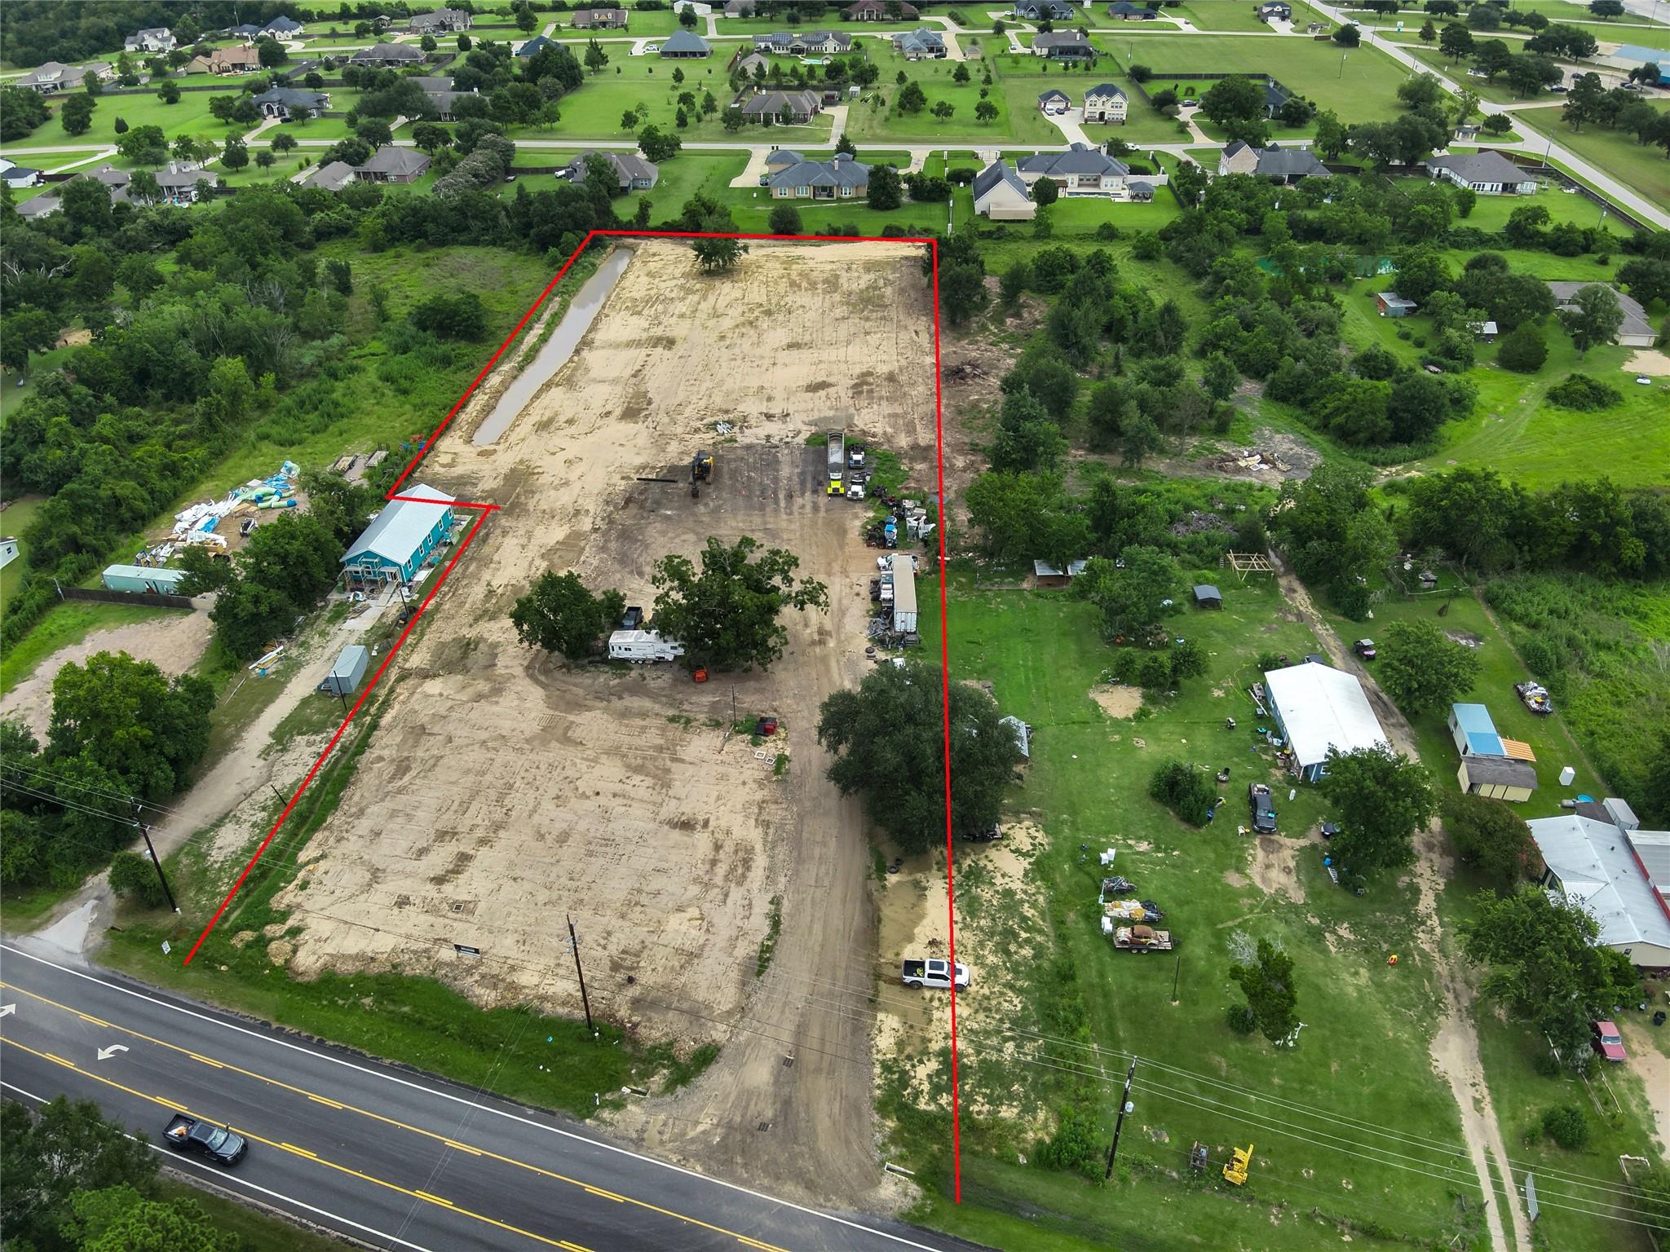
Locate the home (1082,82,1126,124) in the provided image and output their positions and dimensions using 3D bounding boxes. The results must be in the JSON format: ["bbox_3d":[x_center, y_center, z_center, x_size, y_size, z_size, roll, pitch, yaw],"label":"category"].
[{"bbox_3d":[86.470,-166.490,368.210,12.800,10.600,11.000,4,36,7],"label":"home"}]

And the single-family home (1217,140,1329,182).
[{"bbox_3d":[113.900,-120.630,301.050,24.480,8.030,17.620,1,35,2],"label":"single-family home"}]

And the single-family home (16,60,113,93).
[{"bbox_3d":[-299.450,-214.850,449.560,30.000,8.700,16.000,-18,38,-22],"label":"single-family home"}]

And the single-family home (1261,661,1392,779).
[{"bbox_3d":[53.450,10.440,125.050,10.020,4.020,15.660,1,35,3],"label":"single-family home"}]

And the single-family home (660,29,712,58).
[{"bbox_3d":[-62.080,-241.530,479.680,18.700,9.300,16.500,-1,35,0],"label":"single-family home"}]

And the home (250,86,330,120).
[{"bbox_3d":[-185.470,-181.000,398.380,21.500,8.700,15.000,-2,35,-2],"label":"home"}]

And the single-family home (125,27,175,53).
[{"bbox_3d":[-306.040,-261.940,516.240,18.000,8.700,11.500,-11,37,-14],"label":"single-family home"}]

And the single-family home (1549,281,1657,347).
[{"bbox_3d":[146.000,-60.020,220.380,17.770,5.130,23.700,4,35,7],"label":"single-family home"}]

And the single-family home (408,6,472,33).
[{"bbox_3d":[-167.020,-256.680,489.550,26.390,8.060,14.390,-14,37,-18],"label":"single-family home"}]

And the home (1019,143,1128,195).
[{"bbox_3d":[61.750,-119.610,299.860,28.890,8.420,19.590,0,35,0],"label":"home"}]

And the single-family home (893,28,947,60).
[{"bbox_3d":[35.110,-237.980,472.060,20.500,9.000,17.500,-1,35,0],"label":"single-family home"}]

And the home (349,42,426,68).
[{"bbox_3d":[-165.080,-214.370,432.380,26.060,7.240,16.410,0,35,0],"label":"home"}]

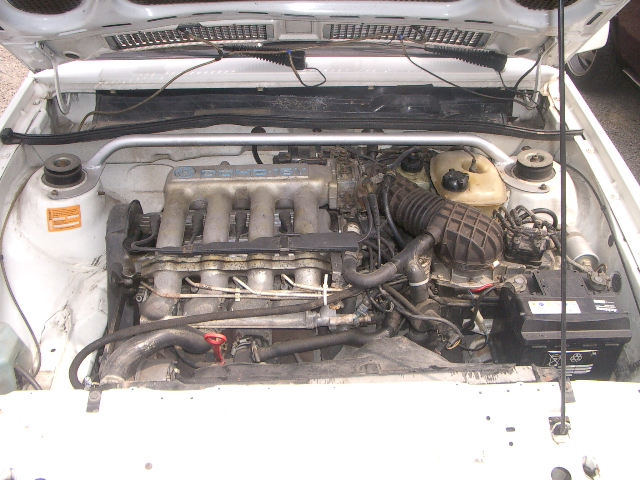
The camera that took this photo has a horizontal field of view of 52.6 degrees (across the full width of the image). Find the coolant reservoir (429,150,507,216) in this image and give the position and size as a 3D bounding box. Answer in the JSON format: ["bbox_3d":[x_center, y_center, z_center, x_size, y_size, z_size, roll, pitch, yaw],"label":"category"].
[{"bbox_3d":[0.323,-0.100,1.441,0.166,0.140,0.165,-1,38,-1],"label":"coolant reservoir"}]

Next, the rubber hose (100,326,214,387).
[{"bbox_3d":[-0.291,0.225,1.185,0.166,0.110,0.190,-1,38,-1],"label":"rubber hose"}]

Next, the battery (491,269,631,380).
[{"bbox_3d":[0.480,0.186,1.348,0.207,0.190,0.175,-1,38,-1],"label":"battery"}]

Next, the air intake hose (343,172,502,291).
[{"bbox_3d":[0.206,-0.018,1.337,0.315,0.150,0.280,-1,38,-1],"label":"air intake hose"}]

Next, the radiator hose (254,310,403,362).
[{"bbox_3d":[0.020,0.184,1.283,0.292,0.090,0.095,-1,38,-1],"label":"radiator hose"}]

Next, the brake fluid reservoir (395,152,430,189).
[{"bbox_3d":[0.209,-0.130,1.460,0.074,0.105,0.120,-1,38,-1],"label":"brake fluid reservoir"}]

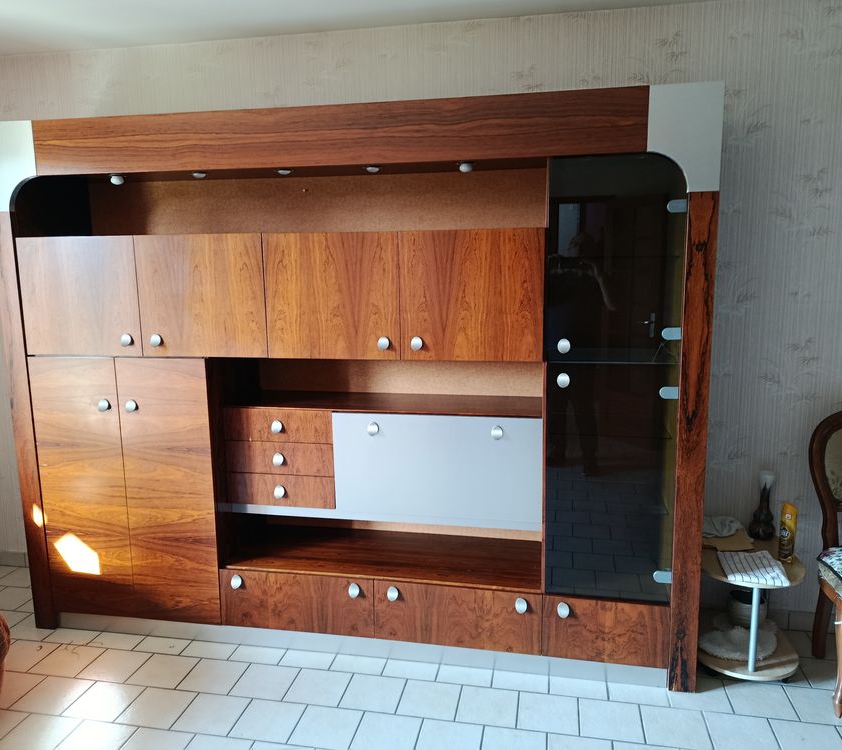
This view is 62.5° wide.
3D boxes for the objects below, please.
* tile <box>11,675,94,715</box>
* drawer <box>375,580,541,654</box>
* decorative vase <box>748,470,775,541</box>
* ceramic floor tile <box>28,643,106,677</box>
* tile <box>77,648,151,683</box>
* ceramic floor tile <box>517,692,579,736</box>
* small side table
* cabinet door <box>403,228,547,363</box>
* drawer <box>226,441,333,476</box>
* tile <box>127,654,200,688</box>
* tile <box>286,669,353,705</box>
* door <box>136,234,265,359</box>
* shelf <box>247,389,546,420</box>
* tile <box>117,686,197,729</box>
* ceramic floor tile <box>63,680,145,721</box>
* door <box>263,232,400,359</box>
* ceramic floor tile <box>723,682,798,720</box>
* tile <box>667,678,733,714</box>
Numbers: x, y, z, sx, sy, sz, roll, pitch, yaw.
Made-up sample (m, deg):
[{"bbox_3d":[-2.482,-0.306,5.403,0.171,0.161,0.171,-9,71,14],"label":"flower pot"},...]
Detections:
[{"bbox_3d":[-1.305,1.145,2.472,0.199,0.010,0.199,1,9,11],"label":"tile"},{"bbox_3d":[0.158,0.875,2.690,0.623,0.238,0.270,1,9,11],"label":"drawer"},{"bbox_3d":[1.351,0.516,2.725,0.097,0.263,0.097,1,9,11],"label":"decorative vase"},{"bbox_3d":[-1.360,1.107,2.676,0.200,0.010,0.200,1,9,11],"label":"ceramic floor tile"},{"bbox_3d":[-1.161,1.111,2.638,0.200,0.010,0.200,1,9,11],"label":"tile"},{"bbox_3d":[0.430,1.142,2.337,0.200,0.010,0.200,1,9,11],"label":"ceramic floor tile"},{"bbox_3d":[1.203,0.883,2.604,0.389,0.403,0.468,1,9,11],"label":"small side table"},{"bbox_3d":[0.170,-0.268,2.366,0.493,0.445,0.030,1,9,11],"label":"cabinet door"},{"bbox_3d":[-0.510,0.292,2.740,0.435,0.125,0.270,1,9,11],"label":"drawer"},{"bbox_3d":[-0.965,1.116,2.604,0.200,0.010,0.199,1,9,11],"label":"tile"},{"bbox_3d":[-0.368,1.129,2.493,0.199,0.010,0.199,1,9,11],"label":"tile"},{"bbox_3d":[-0.812,-0.288,2.556,0.504,0.450,0.030,1,9,11],"label":"door"},{"bbox_3d":[-0.130,0.115,2.749,1.211,0.020,0.375,1,9,11],"label":"shelf"},{"bbox_3d":[-0.905,1.150,2.391,0.200,0.010,0.199,1,9,11],"label":"tile"},{"bbox_3d":[-1.105,1.146,2.430,0.200,0.010,0.199,1,9,11],"label":"ceramic floor tile"},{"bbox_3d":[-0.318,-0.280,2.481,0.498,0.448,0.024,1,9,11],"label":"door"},{"bbox_3d":[1.169,1.125,2.396,0.199,0.010,0.199,1,9,11],"label":"ceramic floor tile"},{"bbox_3d":[0.969,1.122,2.435,0.199,0.010,0.199,1,9,11],"label":"tile"}]

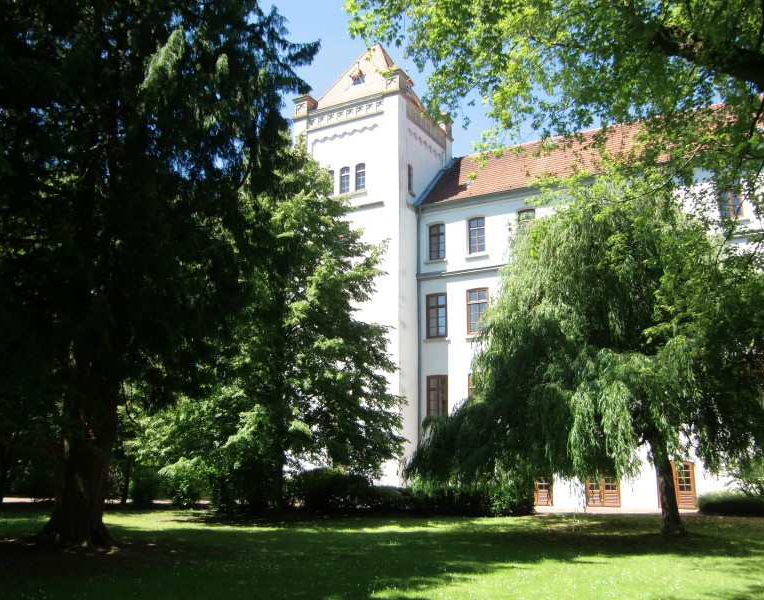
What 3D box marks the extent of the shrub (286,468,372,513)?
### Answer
[{"bbox_3d":[-1.990,7.120,25.400,3.250,1.600,2.600,0,-12,0],"label":"shrub"}]

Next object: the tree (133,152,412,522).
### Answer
[{"bbox_3d":[-4.370,0.500,26.400,10.300,14.800,9.800,0,-12,0],"label":"tree"}]

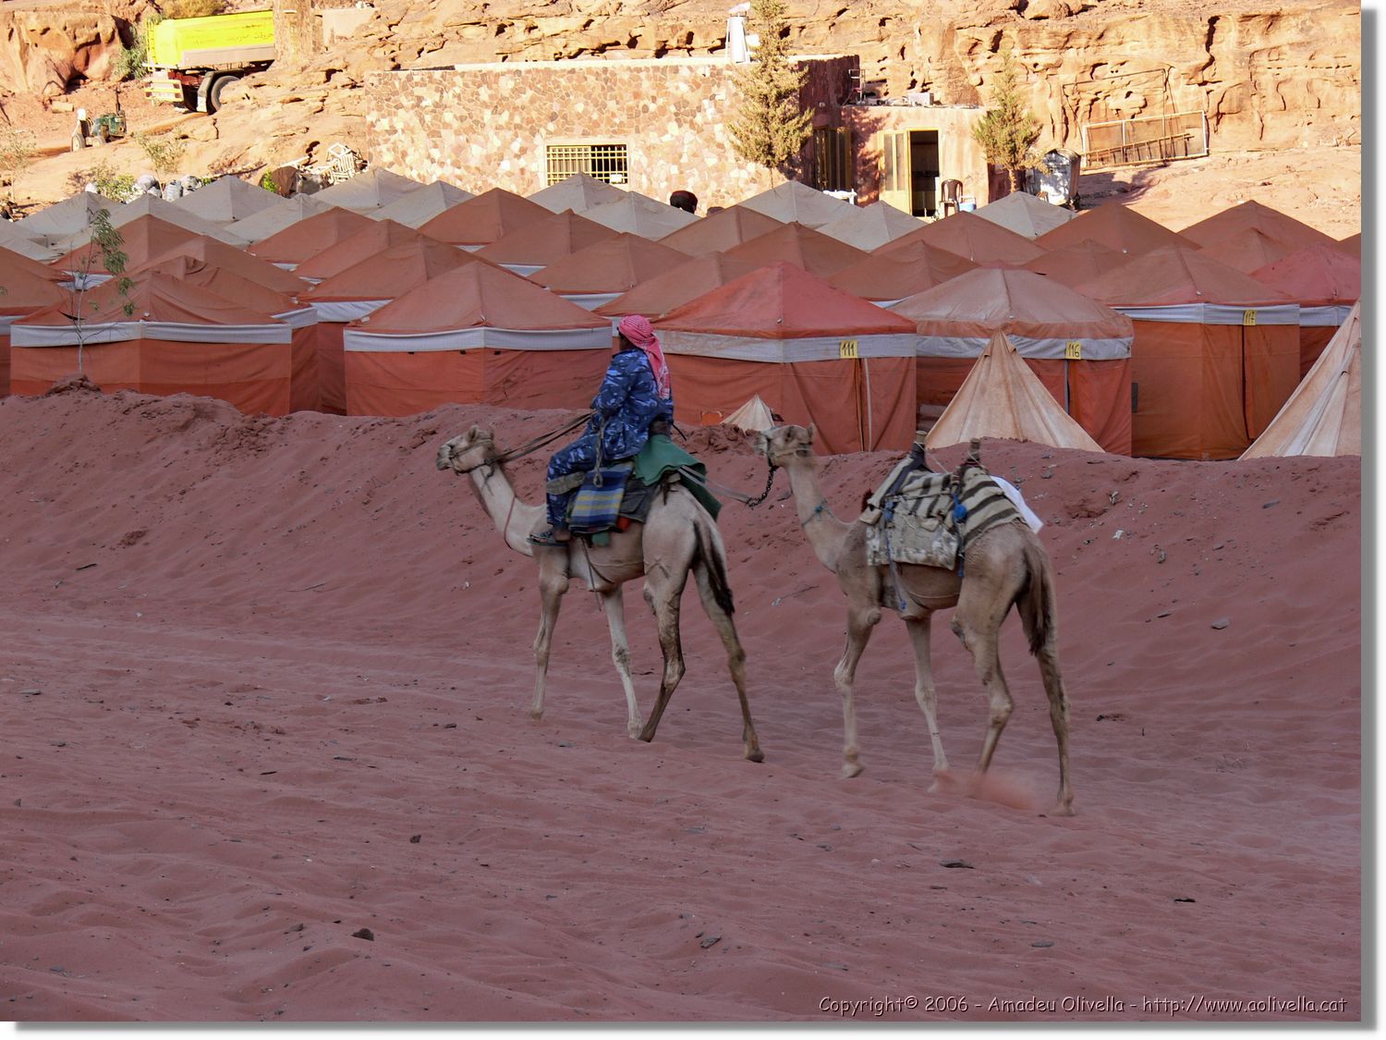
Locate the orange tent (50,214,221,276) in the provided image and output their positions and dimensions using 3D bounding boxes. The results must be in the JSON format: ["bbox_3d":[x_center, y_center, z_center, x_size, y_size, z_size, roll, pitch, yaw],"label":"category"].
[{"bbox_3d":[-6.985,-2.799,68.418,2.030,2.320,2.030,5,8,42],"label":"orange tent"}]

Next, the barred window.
[{"bbox_3d":[-2.309,-7.728,115.000,1.800,0.900,0.120,1,6,12],"label":"barred window"}]

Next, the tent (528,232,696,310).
[{"bbox_3d":[-1.093,-3.003,85.440,2.750,3.250,2.750,1,2,41],"label":"tent"}]

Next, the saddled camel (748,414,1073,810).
[{"bbox_3d":[1.280,0.561,31.800,2.500,2.170,0.650,4,6,45],"label":"saddled camel"}]

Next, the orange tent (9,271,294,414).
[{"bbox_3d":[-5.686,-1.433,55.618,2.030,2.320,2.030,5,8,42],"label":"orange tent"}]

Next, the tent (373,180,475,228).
[{"bbox_3d":[-3.733,-3.843,77.918,2.030,2.320,2.030,5,8,42],"label":"tent"}]

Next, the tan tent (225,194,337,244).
[{"bbox_3d":[-5.999,-3.775,81.112,2.150,2.400,2.150,5,7,41],"label":"tan tent"}]

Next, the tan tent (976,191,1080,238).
[{"bbox_3d":[5.158,-3.997,83.612,2.150,2.400,2.150,4,7,38],"label":"tan tent"}]

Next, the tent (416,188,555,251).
[{"bbox_3d":[-2.717,-3.493,74.118,2.030,2.320,2.030,5,8,42],"label":"tent"}]

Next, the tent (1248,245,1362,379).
[{"bbox_3d":[10.051,-2.828,85.440,2.750,3.250,2.750,1,2,42],"label":"tent"}]

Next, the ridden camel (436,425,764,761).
[{"bbox_3d":[-0.734,0.478,34.209,0.650,1.940,2.750,-5,7,-42],"label":"ridden camel"}]

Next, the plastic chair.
[{"bbox_3d":[5.570,-6.902,114.000,0.500,0.870,0.530,1,2,19],"label":"plastic chair"}]

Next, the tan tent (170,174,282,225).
[{"bbox_3d":[-8.077,-4.613,92.098,2.500,2.750,2.500,3,5,40],"label":"tan tent"}]

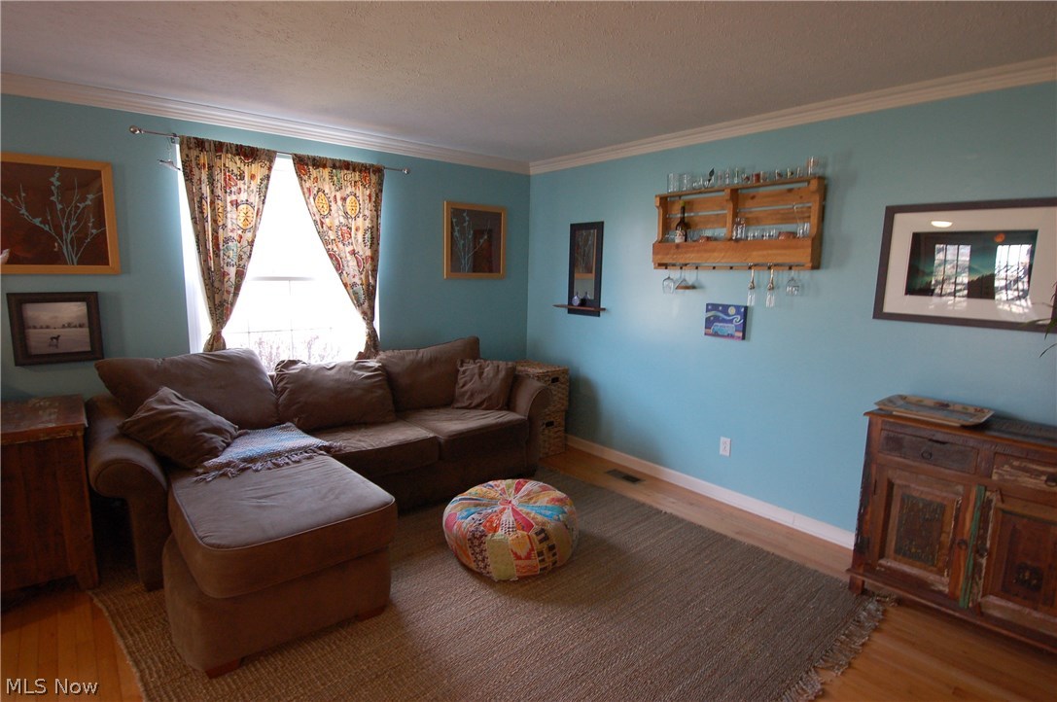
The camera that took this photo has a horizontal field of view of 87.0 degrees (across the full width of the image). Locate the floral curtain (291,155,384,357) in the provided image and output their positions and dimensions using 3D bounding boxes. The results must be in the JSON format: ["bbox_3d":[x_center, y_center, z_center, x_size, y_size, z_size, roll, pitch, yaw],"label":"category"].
[{"bbox_3d":[-1.306,-0.604,3.927,0.635,1.425,0.100,-6,11,-40],"label":"floral curtain"}]

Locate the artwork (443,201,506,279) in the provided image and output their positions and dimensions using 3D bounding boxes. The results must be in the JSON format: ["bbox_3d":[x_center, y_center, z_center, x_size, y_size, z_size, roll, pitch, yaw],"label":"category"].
[{"bbox_3d":[-0.439,-0.908,4.692,0.610,0.603,0.030,-6,11,-40],"label":"artwork"}]

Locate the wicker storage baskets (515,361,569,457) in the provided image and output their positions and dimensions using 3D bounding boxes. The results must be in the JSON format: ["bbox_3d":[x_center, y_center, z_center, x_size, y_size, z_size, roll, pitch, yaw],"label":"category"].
[{"bbox_3d":[0.005,0.479,4.774,0.380,0.713,0.570,-6,11,-40],"label":"wicker storage baskets"}]

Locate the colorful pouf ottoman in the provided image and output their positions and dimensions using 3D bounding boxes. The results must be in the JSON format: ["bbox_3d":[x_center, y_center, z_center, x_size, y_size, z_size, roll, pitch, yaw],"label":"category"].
[{"bbox_3d":[-0.091,0.922,2.939,0.692,0.360,0.692,1,9,0],"label":"colorful pouf ottoman"}]

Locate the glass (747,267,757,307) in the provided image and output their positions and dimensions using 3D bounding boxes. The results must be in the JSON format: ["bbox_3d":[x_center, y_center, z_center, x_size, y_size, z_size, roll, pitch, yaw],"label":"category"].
[{"bbox_3d":[1.298,-0.381,3.235,0.058,0.245,0.058,-6,11,-39],"label":"glass"}]

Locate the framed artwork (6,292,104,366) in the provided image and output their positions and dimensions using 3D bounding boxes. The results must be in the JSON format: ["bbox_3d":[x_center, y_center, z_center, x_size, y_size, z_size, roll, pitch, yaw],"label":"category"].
[{"bbox_3d":[-2.462,-0.120,2.914,0.356,0.365,0.027,-6,11,-39],"label":"framed artwork"}]

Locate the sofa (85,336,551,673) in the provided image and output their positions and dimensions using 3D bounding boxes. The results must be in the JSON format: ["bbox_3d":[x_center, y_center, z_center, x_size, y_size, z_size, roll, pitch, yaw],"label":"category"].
[{"bbox_3d":[-0.838,0.508,3.155,2.592,0.970,1.735,-6,11,-39],"label":"sofa"}]

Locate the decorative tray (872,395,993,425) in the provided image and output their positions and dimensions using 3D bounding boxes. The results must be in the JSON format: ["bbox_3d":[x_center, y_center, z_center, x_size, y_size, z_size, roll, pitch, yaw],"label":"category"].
[{"bbox_3d":[1.862,0.280,2.572,0.360,0.035,0.409,-6,11,-40],"label":"decorative tray"}]

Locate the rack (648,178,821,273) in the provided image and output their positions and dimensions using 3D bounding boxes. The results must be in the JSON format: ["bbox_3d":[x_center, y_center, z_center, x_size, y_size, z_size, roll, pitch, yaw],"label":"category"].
[{"bbox_3d":[1.207,-0.730,3.338,0.125,0.491,1.025,-6,11,-39],"label":"rack"}]

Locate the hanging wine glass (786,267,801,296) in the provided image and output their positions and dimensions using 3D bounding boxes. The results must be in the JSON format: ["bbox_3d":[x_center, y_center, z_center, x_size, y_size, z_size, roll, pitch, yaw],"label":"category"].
[{"bbox_3d":[1.529,-0.406,3.216,0.080,0.179,0.080,-6,11,-40],"label":"hanging wine glass"}]

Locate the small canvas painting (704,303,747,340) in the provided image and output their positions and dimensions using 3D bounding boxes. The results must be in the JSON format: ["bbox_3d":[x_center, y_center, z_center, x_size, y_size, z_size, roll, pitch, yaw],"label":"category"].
[{"bbox_3d":[1.222,-0.183,3.455,0.036,0.203,0.254,-6,11,-39],"label":"small canvas painting"}]

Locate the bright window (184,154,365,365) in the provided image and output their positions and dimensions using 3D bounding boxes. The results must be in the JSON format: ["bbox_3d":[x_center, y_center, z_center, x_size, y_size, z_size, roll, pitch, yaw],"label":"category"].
[{"bbox_3d":[-1.615,-0.497,3.805,1.250,1.560,0.090,-6,11,-40],"label":"bright window"}]

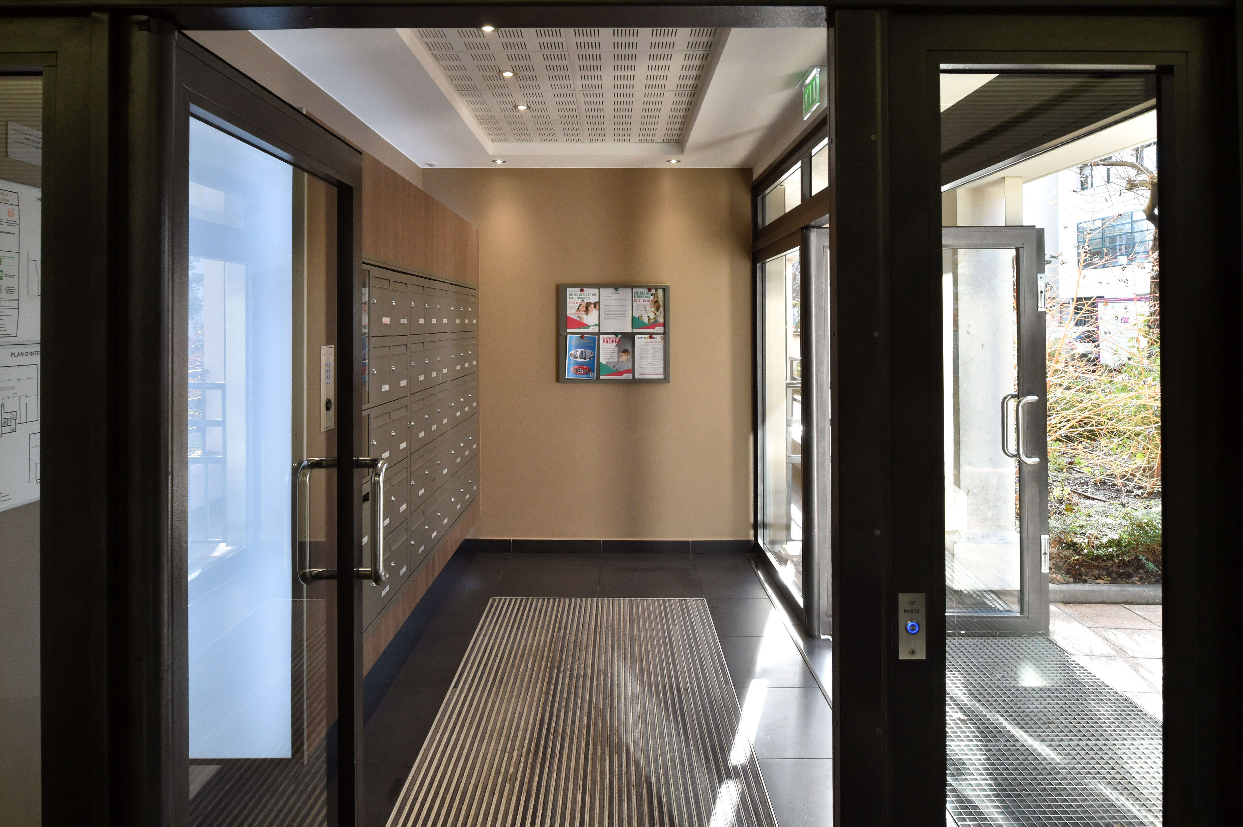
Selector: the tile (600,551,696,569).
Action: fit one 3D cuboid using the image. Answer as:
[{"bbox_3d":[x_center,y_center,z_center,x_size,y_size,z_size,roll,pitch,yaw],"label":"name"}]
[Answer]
[{"bbox_3d":[0.170,0.975,5.472,0.610,0.012,0.360,0,6,0],"label":"tile"}]

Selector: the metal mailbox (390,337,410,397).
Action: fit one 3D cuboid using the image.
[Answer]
[{"bbox_3d":[-1.048,-0.195,3.540,0.200,0.267,0.275,0,0,0],"label":"metal mailbox"}]

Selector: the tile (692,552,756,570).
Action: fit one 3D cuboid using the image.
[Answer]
[{"bbox_3d":[0.650,0.964,5.387,0.363,0.012,0.329,0,6,0],"label":"tile"}]

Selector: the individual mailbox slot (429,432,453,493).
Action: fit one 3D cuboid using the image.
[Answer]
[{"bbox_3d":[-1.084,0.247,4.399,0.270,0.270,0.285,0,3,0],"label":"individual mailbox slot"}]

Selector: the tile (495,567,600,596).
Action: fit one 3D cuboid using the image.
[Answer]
[{"bbox_3d":[-0.430,1.014,4.940,0.597,0.012,0.571,0,6,0],"label":"tile"}]

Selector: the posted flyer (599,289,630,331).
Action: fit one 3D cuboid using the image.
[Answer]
[{"bbox_3d":[-0.035,-0.694,5.570,0.210,0.297,0.015,0,0,0],"label":"posted flyer"}]

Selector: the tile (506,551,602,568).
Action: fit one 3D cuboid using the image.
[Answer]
[{"bbox_3d":[-0.441,0.975,5.472,0.610,0.012,0.360,0,6,0],"label":"tile"}]

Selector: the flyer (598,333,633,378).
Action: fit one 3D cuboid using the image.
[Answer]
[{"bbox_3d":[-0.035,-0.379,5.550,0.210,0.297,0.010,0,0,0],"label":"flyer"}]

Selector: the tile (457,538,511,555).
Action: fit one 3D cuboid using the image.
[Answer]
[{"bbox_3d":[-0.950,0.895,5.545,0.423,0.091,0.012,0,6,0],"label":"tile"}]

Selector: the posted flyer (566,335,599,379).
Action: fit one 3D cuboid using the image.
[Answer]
[{"bbox_3d":[-0.266,-0.379,5.570,0.210,0.297,0.015,0,0,0],"label":"posted flyer"}]

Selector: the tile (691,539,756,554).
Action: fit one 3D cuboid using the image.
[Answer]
[{"bbox_3d":[0.678,0.895,5.545,0.420,0.091,0.012,0,6,0],"label":"tile"}]

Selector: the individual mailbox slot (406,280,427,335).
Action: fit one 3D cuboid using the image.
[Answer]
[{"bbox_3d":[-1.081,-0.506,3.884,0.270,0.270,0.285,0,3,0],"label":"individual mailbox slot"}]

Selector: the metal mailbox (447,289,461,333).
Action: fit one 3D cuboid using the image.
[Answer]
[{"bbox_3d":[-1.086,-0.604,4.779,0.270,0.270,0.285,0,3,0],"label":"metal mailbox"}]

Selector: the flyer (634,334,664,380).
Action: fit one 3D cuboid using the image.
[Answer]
[{"bbox_3d":[0.191,-0.379,5.570,0.205,0.297,0.015,0,0,0],"label":"flyer"}]

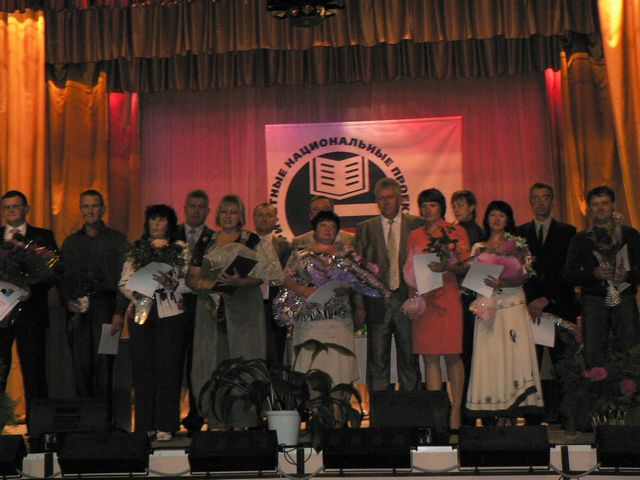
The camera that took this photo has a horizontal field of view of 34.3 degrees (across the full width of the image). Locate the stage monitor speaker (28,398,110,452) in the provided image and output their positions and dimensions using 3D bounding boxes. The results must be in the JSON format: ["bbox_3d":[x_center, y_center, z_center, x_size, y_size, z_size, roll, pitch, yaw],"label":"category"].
[{"bbox_3d":[-1.662,1.222,6.884,0.490,0.333,0.390,-1,-5,3],"label":"stage monitor speaker"}]

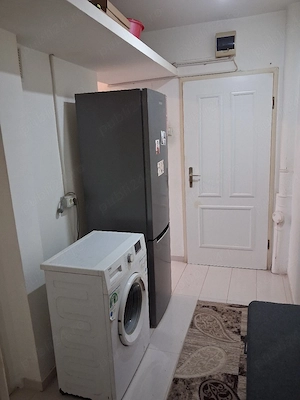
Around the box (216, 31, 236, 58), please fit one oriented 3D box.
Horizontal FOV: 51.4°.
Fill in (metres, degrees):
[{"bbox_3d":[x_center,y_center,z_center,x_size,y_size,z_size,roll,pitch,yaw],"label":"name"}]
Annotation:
[{"bbox_3d":[0.730,-1.494,3.003,0.183,0.210,0.090,1,12,18],"label":"box"}]

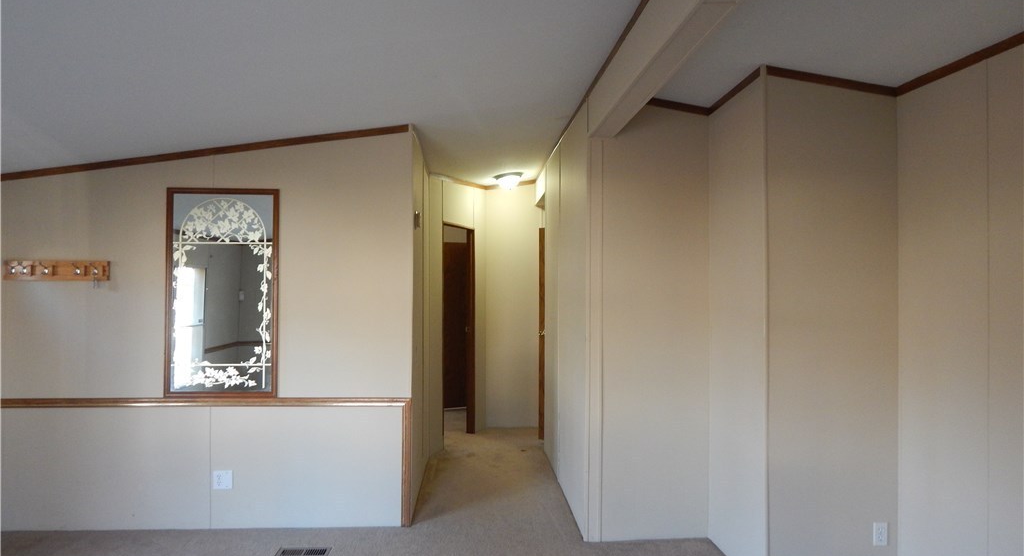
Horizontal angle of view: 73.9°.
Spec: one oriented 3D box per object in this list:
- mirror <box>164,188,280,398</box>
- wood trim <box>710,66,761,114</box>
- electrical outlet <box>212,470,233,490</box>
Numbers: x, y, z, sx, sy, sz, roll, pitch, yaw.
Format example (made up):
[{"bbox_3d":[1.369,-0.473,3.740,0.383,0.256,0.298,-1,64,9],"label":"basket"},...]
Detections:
[{"bbox_3d":[-1.762,0.089,4.141,0.670,1.269,0.030,0,0,-4],"label":"mirror"},{"bbox_3d":[1.196,-1.009,3.713,0.015,0.053,0.731,0,0,-4],"label":"wood trim"},{"bbox_3d":[-1.759,1.232,4.143,0.115,0.114,0.010,0,0,-4],"label":"electrical outlet"}]

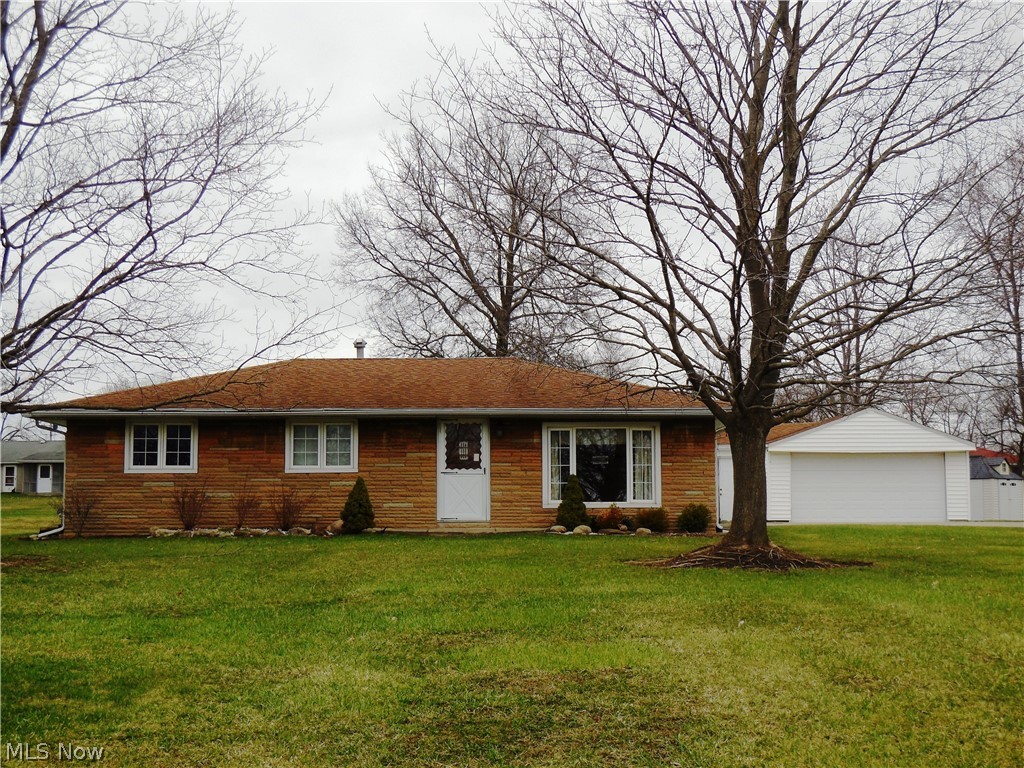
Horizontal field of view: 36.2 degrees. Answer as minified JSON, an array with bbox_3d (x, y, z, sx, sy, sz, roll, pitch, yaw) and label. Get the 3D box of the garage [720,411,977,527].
[{"bbox_3d":[10.632,2.827,51.858,7.450,3.510,7.200,0,-5,0],"label":"garage"}]

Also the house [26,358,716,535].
[{"bbox_3d":[-2.412,1.386,35.123,14.170,3.950,9.200,0,-5,0],"label":"house"}]

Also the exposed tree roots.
[{"bbox_3d":[3.366,2.344,21.374,3.120,0.330,2.600,0,-5,0],"label":"exposed tree roots"}]

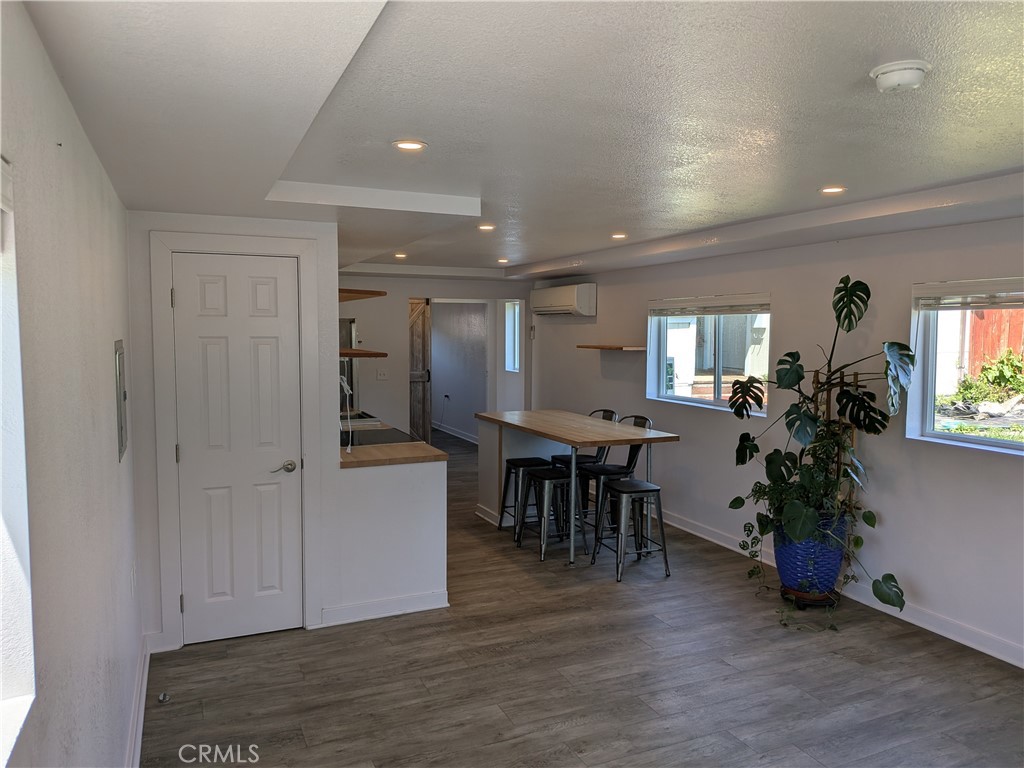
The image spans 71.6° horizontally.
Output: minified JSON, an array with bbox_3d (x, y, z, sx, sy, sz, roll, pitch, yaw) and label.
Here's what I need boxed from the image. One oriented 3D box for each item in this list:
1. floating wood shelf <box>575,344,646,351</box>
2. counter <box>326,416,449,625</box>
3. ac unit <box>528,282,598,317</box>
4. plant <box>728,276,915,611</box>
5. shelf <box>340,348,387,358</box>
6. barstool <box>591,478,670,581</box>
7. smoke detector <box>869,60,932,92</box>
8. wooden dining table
[{"bbox_3d":[0.920,-0.340,6.678,0.252,0.027,0.825,-2,5,-25],"label":"floating wood shelf"},{"bbox_3d":[-1.132,0.809,5.147,0.655,0.914,2.250,-2,5,-25],"label":"counter"},{"bbox_3d":[0.529,-0.875,7.532,0.222,0.318,1.035,-2,5,-25],"label":"ac unit"},{"bbox_3d":[1.760,0.355,4.292,0.720,1.987,0.950,-2,5,-25],"label":"plant"},{"bbox_3d":[-1.149,-0.214,4.681,0.270,0.024,1.530,-2,5,-25],"label":"shelf"},{"bbox_3d":[0.822,0.994,4.917,0.405,0.605,0.405,-1,5,-21],"label":"barstool"},{"bbox_3d":[0.986,-0.773,1.804,0.140,0.043,0.140,-2,5,-25],"label":"smoke detector"},{"bbox_3d":[0.433,0.769,5.783,0.822,0.914,1.860,-2,5,-25],"label":"wooden dining table"}]

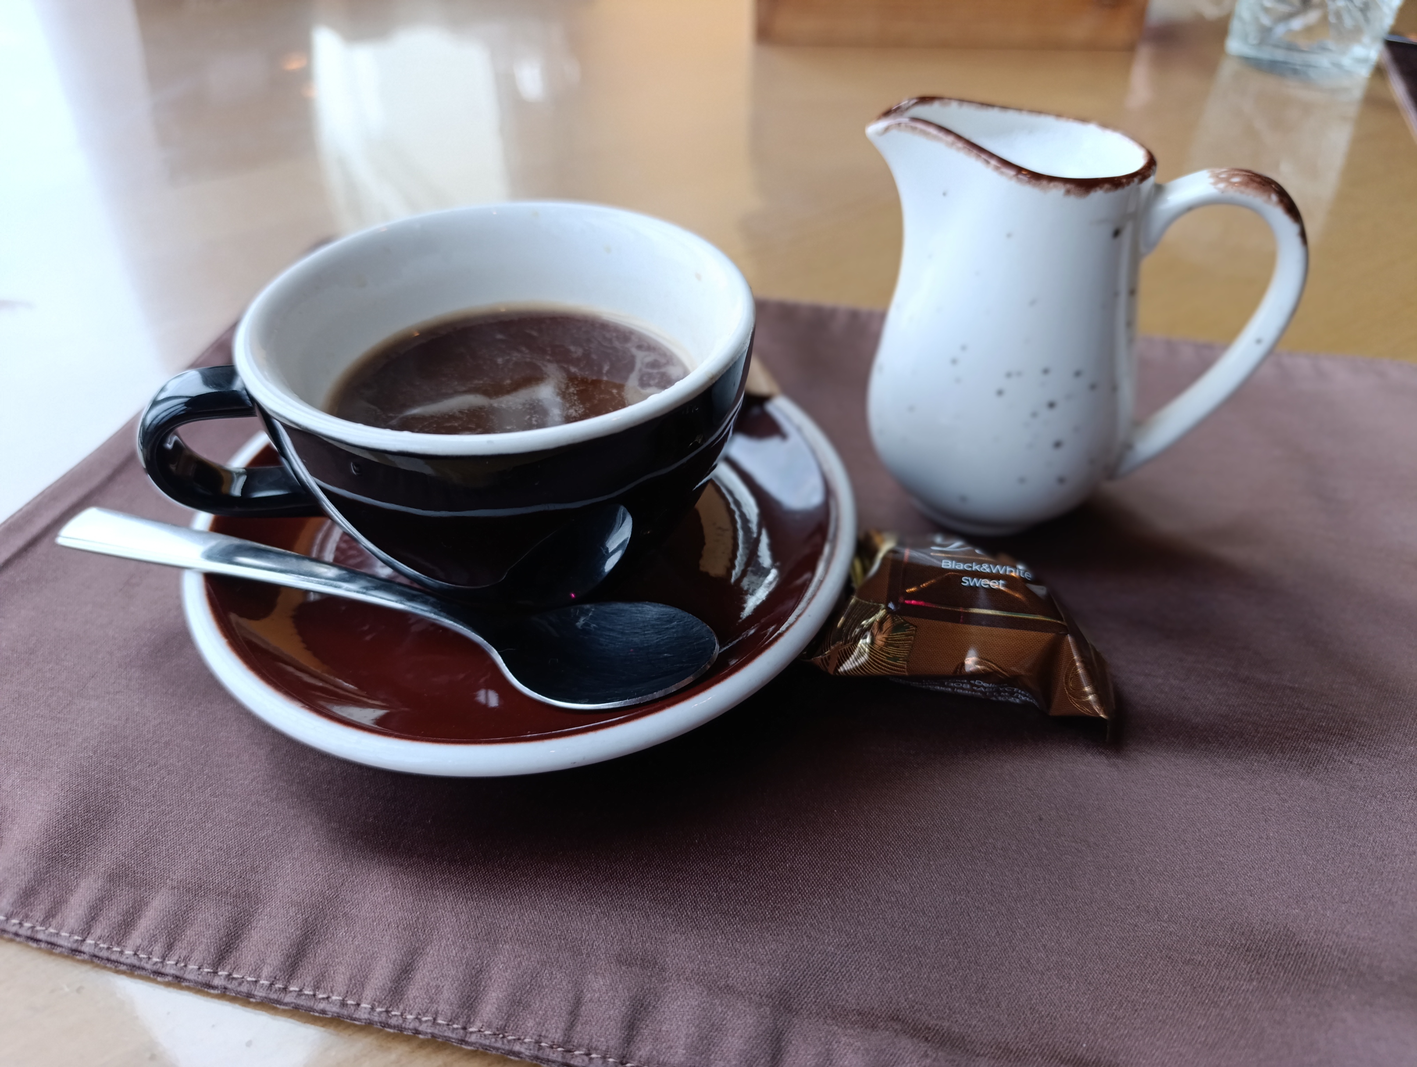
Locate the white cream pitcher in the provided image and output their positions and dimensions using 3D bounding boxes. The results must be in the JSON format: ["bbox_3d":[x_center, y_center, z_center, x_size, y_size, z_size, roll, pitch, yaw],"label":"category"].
[{"bbox_3d":[0.081,-0.047,0.231,0.096,0.094,0.070,10,42,9],"label":"white cream pitcher"}]

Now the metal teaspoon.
[{"bbox_3d":[-0.068,0.015,0.196,0.141,0.017,0.031,12,43,6],"label":"metal teaspoon"}]

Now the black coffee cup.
[{"bbox_3d":[-0.052,-0.021,0.206,0.125,0.064,0.100,-9,43,-12],"label":"black coffee cup"}]

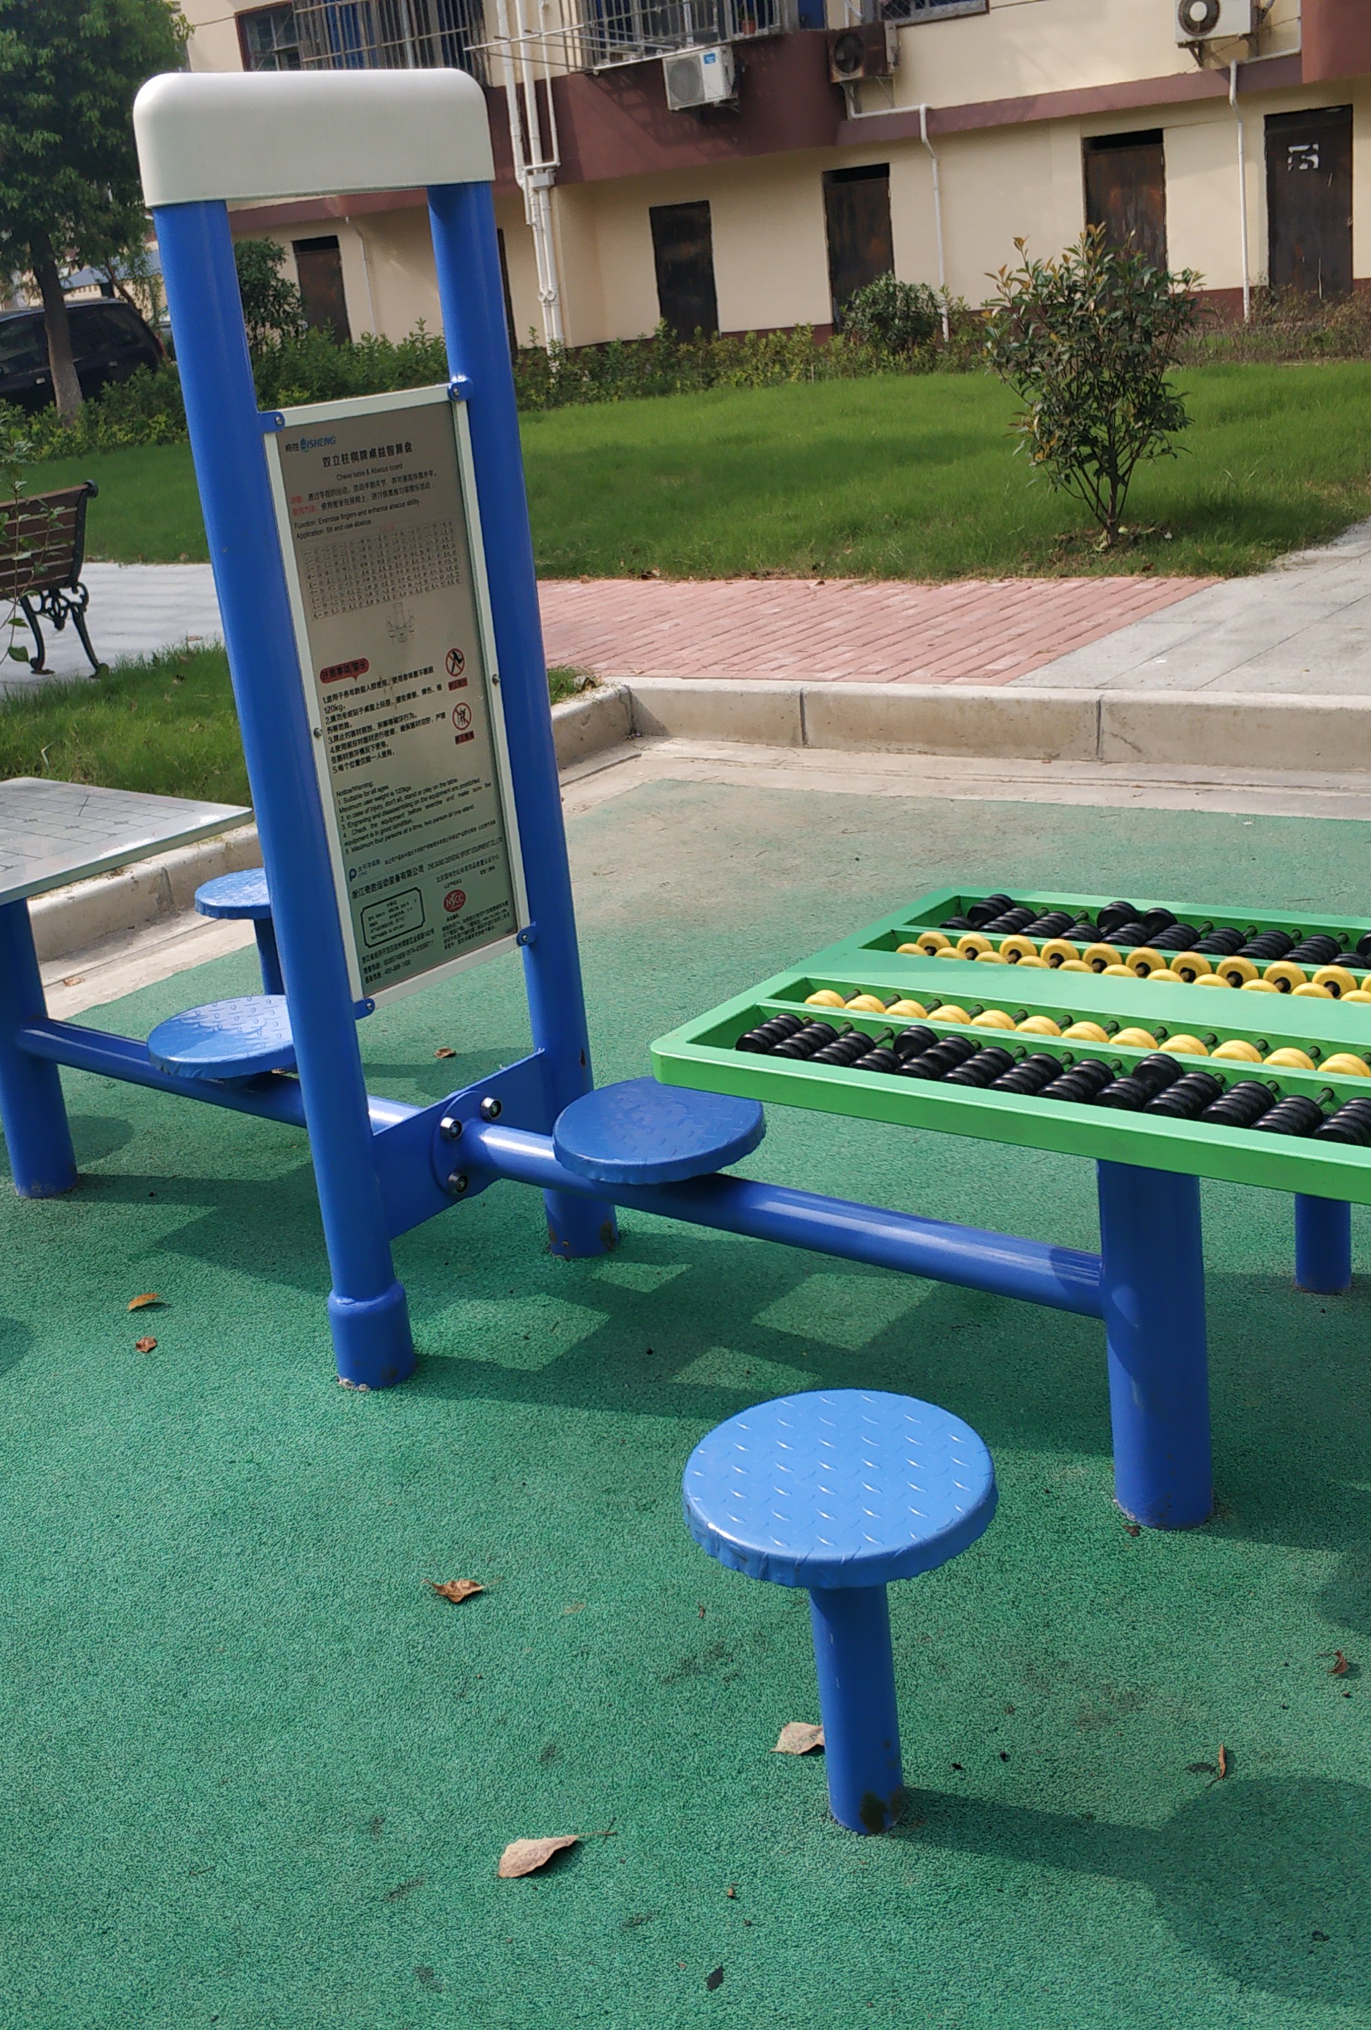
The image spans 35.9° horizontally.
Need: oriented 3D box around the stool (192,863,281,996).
[{"bbox_3d":[-0.816,-0.076,4.303,0.296,0.388,0.296,9,24,36],"label":"stool"}]

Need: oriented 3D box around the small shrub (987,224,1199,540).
[{"bbox_3d":[1.599,-2.477,8.287,0.831,1.178,0.831,9,24,36],"label":"small shrub"}]

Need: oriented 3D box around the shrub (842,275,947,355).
[{"bbox_3d":[2.102,-7.001,21.279,1.100,1.000,1.100,-5,19,2],"label":"shrub"}]

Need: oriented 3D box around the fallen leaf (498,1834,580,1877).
[{"bbox_3d":[-0.152,0.827,2.093,0.088,0.017,0.050,-17,22,-28],"label":"fallen leaf"}]

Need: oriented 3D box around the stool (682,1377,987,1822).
[{"bbox_3d":[0.164,0.611,2.051,0.296,0.388,0.296,-5,19,2],"label":"stool"}]

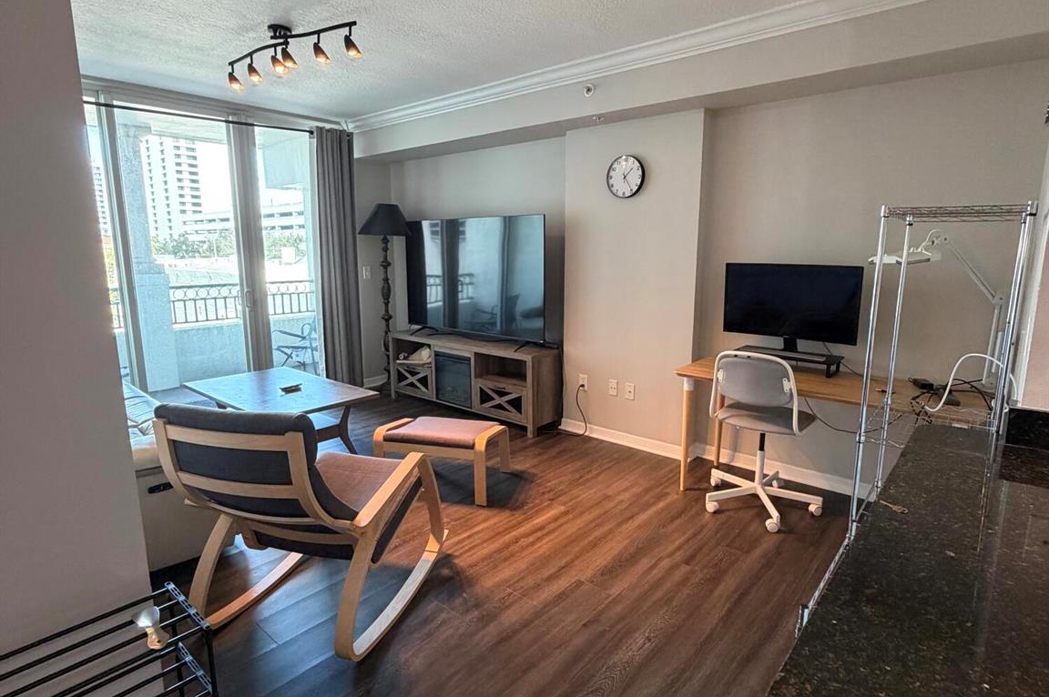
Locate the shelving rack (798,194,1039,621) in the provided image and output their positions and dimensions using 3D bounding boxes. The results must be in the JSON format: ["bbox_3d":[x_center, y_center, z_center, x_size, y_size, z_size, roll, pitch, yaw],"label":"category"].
[{"bbox_3d":[1.429,0.301,2.022,0.430,1.610,1.240,8,13,40],"label":"shelving rack"}]

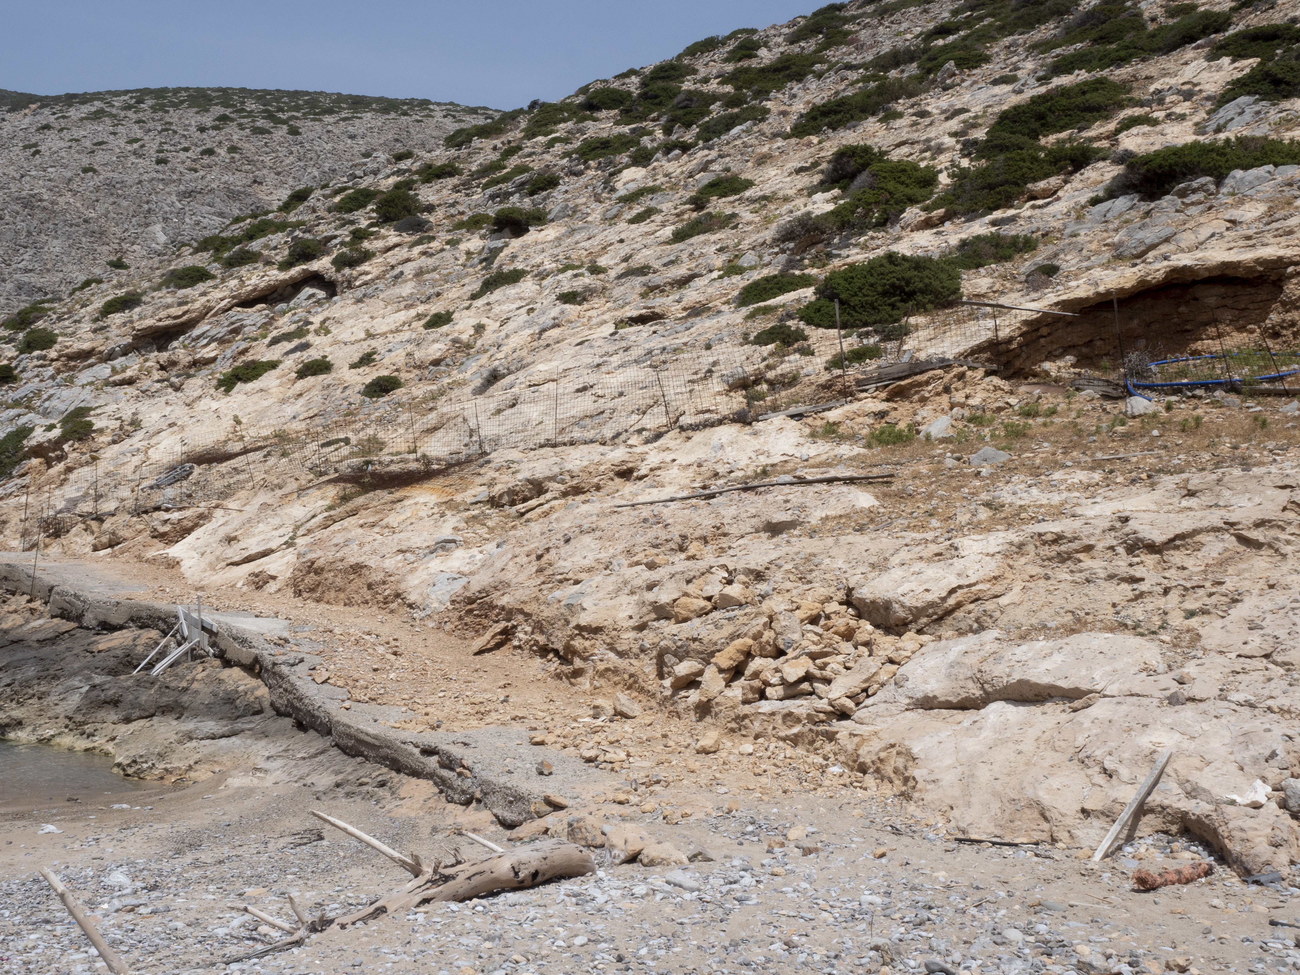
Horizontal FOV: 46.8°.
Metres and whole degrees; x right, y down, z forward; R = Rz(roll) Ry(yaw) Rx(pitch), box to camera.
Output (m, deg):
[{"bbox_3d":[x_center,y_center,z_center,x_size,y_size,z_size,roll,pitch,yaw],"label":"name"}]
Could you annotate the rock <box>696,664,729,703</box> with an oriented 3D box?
[{"bbox_3d":[0.553,1.722,13.200,0.295,0.348,0.256,0,-3,0],"label":"rock"}]

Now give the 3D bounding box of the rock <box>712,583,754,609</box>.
[{"bbox_3d":[0.764,0.991,13.700,0.359,0.209,0.305,0,-2,0],"label":"rock"}]

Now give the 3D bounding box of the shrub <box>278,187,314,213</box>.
[{"bbox_3d":[-16.493,-13.417,70.000,1.700,1.150,1.500,0,-1,0],"label":"shrub"}]

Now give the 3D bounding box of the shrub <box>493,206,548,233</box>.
[{"bbox_3d":[-3.879,-8.017,45.000,1.643,0.791,1.314,0,-3,0],"label":"shrub"}]

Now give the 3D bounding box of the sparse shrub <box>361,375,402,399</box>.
[{"bbox_3d":[-4.998,-1.874,28.000,0.770,0.420,0.650,0,-1,0],"label":"sparse shrub"}]

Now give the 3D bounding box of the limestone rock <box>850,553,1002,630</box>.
[{"bbox_3d":[2.204,0.817,11.900,1.200,0.500,0.850,0,-1,0],"label":"limestone rock"}]

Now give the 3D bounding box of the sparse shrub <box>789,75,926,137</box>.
[{"bbox_3d":[4.990,-9.139,36.000,3.200,1.300,1.900,0,-1,0],"label":"sparse shrub"}]

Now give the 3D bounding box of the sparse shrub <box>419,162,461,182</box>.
[{"bbox_3d":[-8.097,-12.176,58.000,1.647,0.784,1.318,0,-3,0],"label":"sparse shrub"}]

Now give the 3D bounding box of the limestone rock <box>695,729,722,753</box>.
[{"bbox_3d":[0.362,1.589,9.400,0.165,0.135,0.140,0,-1,0],"label":"limestone rock"}]

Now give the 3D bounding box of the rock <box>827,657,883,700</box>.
[{"bbox_3d":[1.629,1.513,11.900,0.437,0.312,0.371,0,-2,0],"label":"rock"}]

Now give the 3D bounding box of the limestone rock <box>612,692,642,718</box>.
[{"bbox_3d":[-0.192,1.827,12.600,0.248,0.200,0.211,0,-2,0],"label":"limestone rock"}]

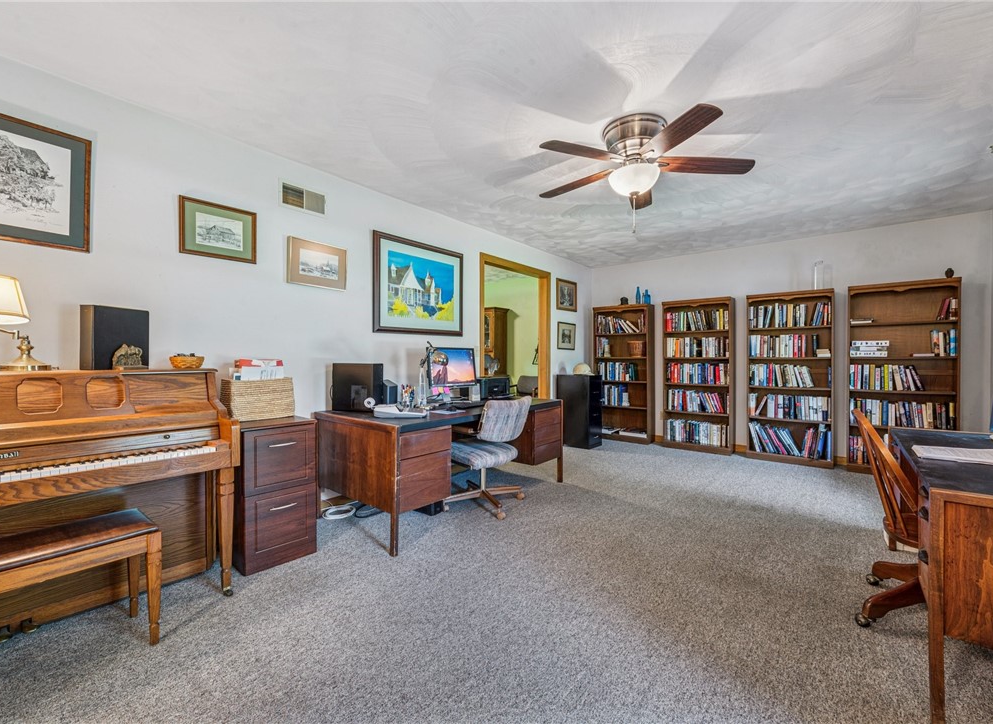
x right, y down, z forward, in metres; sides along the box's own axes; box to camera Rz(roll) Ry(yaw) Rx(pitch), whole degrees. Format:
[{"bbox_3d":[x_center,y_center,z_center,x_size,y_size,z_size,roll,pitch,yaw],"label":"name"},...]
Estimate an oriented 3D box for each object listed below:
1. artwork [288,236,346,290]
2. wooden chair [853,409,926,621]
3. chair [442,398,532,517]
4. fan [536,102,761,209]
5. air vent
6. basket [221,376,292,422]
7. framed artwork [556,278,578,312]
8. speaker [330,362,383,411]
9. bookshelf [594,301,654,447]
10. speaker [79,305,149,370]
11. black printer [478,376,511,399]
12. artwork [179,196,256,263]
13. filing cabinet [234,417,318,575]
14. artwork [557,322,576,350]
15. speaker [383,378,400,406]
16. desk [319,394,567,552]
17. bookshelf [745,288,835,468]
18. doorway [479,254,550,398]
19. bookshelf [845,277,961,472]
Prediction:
[{"bbox_3d":[-1.235,-0.676,2.951,0.030,0.308,0.415,0,1,39],"label":"artwork"},{"bbox_3d":[1.851,0.676,1.732,0.590,0.870,0.520,1,1,45],"label":"wooden chair"},{"bbox_3d":[-0.097,0.680,3.235,0.560,0.840,0.600,-1,1,-36],"label":"chair"},{"bbox_3d":[0.804,-1.154,2.462,1.254,0.383,1.254,0,1,39],"label":"fan"},{"bbox_3d":[-1.309,-1.108,2.886,0.022,0.185,0.351,0,1,39],"label":"air vent"},{"bbox_3d":[-1.449,0.222,2.579,0.185,0.245,0.364,0,1,39],"label":"basket"},{"bbox_3d":[0.947,-0.881,5.644,0.028,0.408,0.552,0,1,39],"label":"framed artwork"},{"bbox_3d":[-0.999,0.191,3.131,0.310,0.340,0.180,0,1,13],"label":"speaker"},{"bbox_3d":[1.740,0.155,5.753,0.768,1.800,0.270,0,1,39],"label":"bookshelf"},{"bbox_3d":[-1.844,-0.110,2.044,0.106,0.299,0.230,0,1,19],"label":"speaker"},{"bbox_3d":[-0.121,0.248,4.094,0.320,0.190,0.360,1,1,45],"label":"black printer"},{"bbox_3d":[-1.616,-0.762,2.476,0.025,0.318,0.400,0,1,39],"label":"artwork"},{"bbox_3d":[-1.353,0.722,2.457,0.493,0.754,0.405,0,1,39],"label":"filing cabinet"},{"bbox_3d":[0.950,-0.334,5.605,0.025,0.355,0.470,0,1,39],"label":"artwork"},{"bbox_3d":[-0.834,0.269,3.385,0.130,0.175,0.090,0,1,42],"label":"speaker"},{"bbox_3d":[-0.338,0.722,3.375,0.902,0.736,1.842,0,1,39],"label":"desk"},{"bbox_3d":[3.177,0.170,4.573,0.766,1.808,0.258,0,1,39],"label":"bookshelf"},{"bbox_3d":[0.222,-0.019,4.854,0.150,2.190,1.360,0,1,39],"label":"doorway"},{"bbox_3d":[3.846,0.173,4.026,0.757,1.809,0.258,0,1,39],"label":"bookshelf"}]

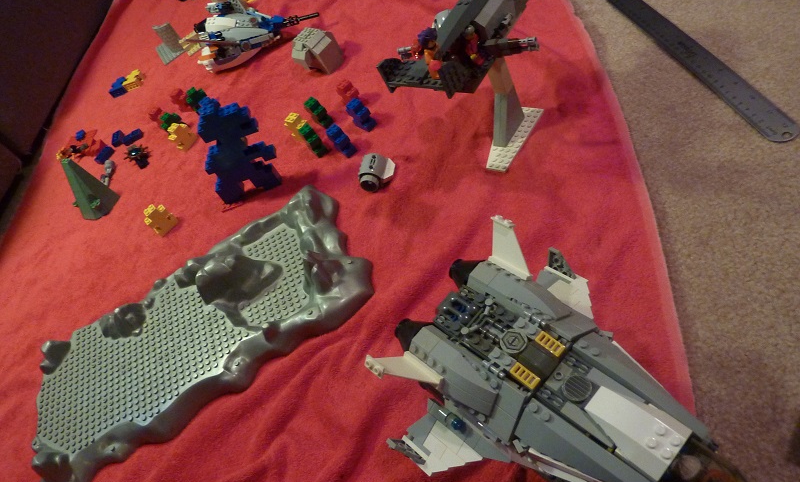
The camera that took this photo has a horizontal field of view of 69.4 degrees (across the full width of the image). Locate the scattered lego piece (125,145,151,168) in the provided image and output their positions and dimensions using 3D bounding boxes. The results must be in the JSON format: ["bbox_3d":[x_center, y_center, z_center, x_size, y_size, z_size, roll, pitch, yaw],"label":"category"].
[{"bbox_3d":[-0.415,-0.134,0.917,0.040,0.022,0.038,-14,51,16],"label":"scattered lego piece"}]

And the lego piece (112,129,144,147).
[{"bbox_3d":[-0.461,-0.177,0.979,0.052,0.011,0.034,-29,48,3],"label":"lego piece"}]

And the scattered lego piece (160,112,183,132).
[{"bbox_3d":[-0.367,-0.187,0.935,0.017,0.038,0.031,30,72,38],"label":"scattered lego piece"}]

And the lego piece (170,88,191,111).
[{"bbox_3d":[-0.359,-0.233,0.953,0.032,0.040,0.016,11,61,32],"label":"lego piece"}]

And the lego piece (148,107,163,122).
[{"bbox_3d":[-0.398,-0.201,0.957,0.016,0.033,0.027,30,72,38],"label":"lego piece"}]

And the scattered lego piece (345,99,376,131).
[{"bbox_3d":[-0.053,-0.166,0.756,0.032,0.040,0.016,30,72,39],"label":"scattered lego piece"}]

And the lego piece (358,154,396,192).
[{"bbox_3d":[-0.029,-0.082,0.691,0.041,0.026,0.041,-7,53,21],"label":"lego piece"}]

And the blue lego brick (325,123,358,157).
[{"bbox_3d":[-0.080,-0.134,0.758,0.016,0.040,0.032,-41,49,-8],"label":"blue lego brick"}]

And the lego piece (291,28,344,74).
[{"bbox_3d":[-0.129,-0.296,0.893,0.055,0.055,0.053,29,71,38],"label":"lego piece"}]

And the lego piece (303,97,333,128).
[{"bbox_3d":[-0.117,-0.181,0.812,0.016,0.040,0.032,-46,50,-11],"label":"lego piece"}]

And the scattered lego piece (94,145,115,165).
[{"bbox_3d":[-0.509,-0.147,0.993,0.016,0.011,0.032,11,61,31],"label":"scattered lego piece"}]

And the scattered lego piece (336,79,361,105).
[{"bbox_3d":[-0.070,-0.200,0.790,0.016,0.040,0.032,-45,49,-12],"label":"scattered lego piece"}]

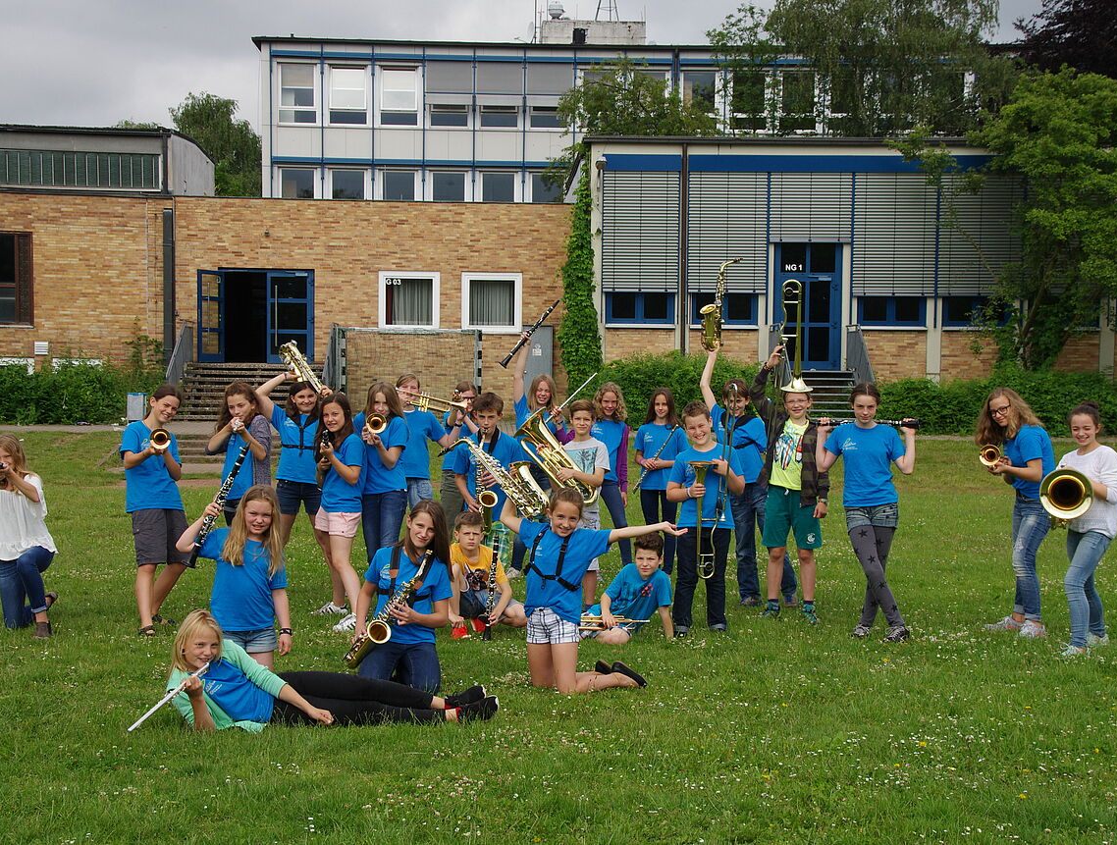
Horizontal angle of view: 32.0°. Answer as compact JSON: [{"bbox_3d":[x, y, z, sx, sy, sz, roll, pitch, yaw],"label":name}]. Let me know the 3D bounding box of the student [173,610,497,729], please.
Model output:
[{"bbox_3d":[-1.046,1.122,9.000,1.530,0.540,0.440,0,2,-6],"label":"student"}]

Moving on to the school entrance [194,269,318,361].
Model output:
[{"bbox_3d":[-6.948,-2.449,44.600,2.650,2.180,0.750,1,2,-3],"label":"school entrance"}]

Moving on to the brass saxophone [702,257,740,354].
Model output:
[{"bbox_3d":[1.118,-0.804,13.300,0.320,0.645,0.150,-1,8,-35],"label":"brass saxophone"}]

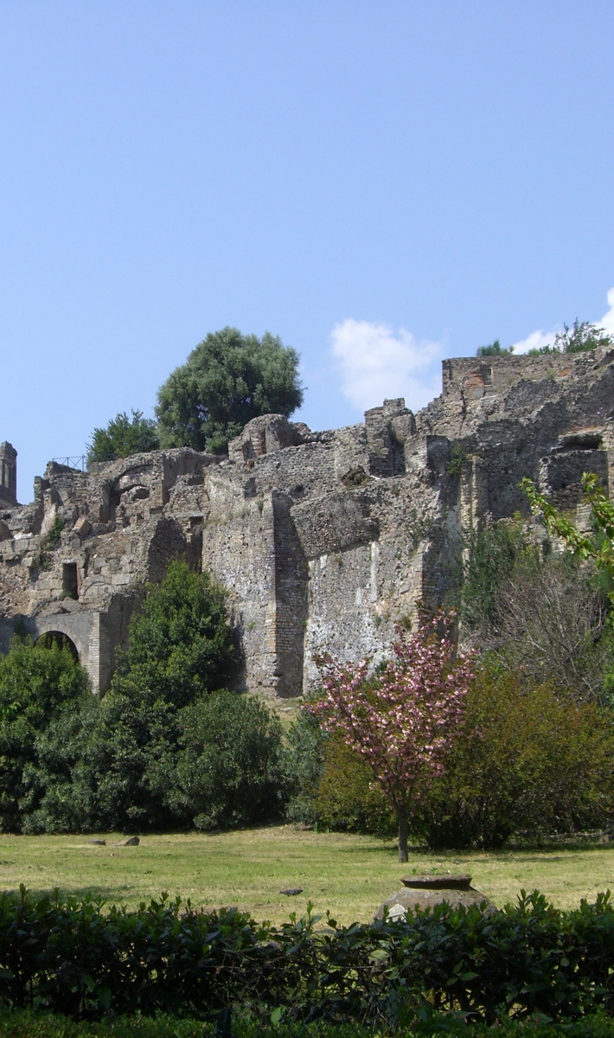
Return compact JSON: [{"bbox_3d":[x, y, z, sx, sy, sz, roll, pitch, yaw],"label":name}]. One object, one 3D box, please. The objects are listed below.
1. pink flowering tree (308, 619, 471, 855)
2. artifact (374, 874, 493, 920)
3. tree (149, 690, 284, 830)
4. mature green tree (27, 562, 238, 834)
[{"bbox_3d":[1.455,3.683,32.000,2.890,4.330,2.800,-1,-7,0],"label":"pink flowering tree"},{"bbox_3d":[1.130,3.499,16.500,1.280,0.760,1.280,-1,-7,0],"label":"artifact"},{"bbox_3d":[-2.269,6.109,47.500,3.470,3.550,3.400,-1,-7,0],"label":"tree"},{"bbox_3d":[-4.244,4.685,49.500,5.160,7.120,4.800,-1,-7,0],"label":"mature green tree"}]

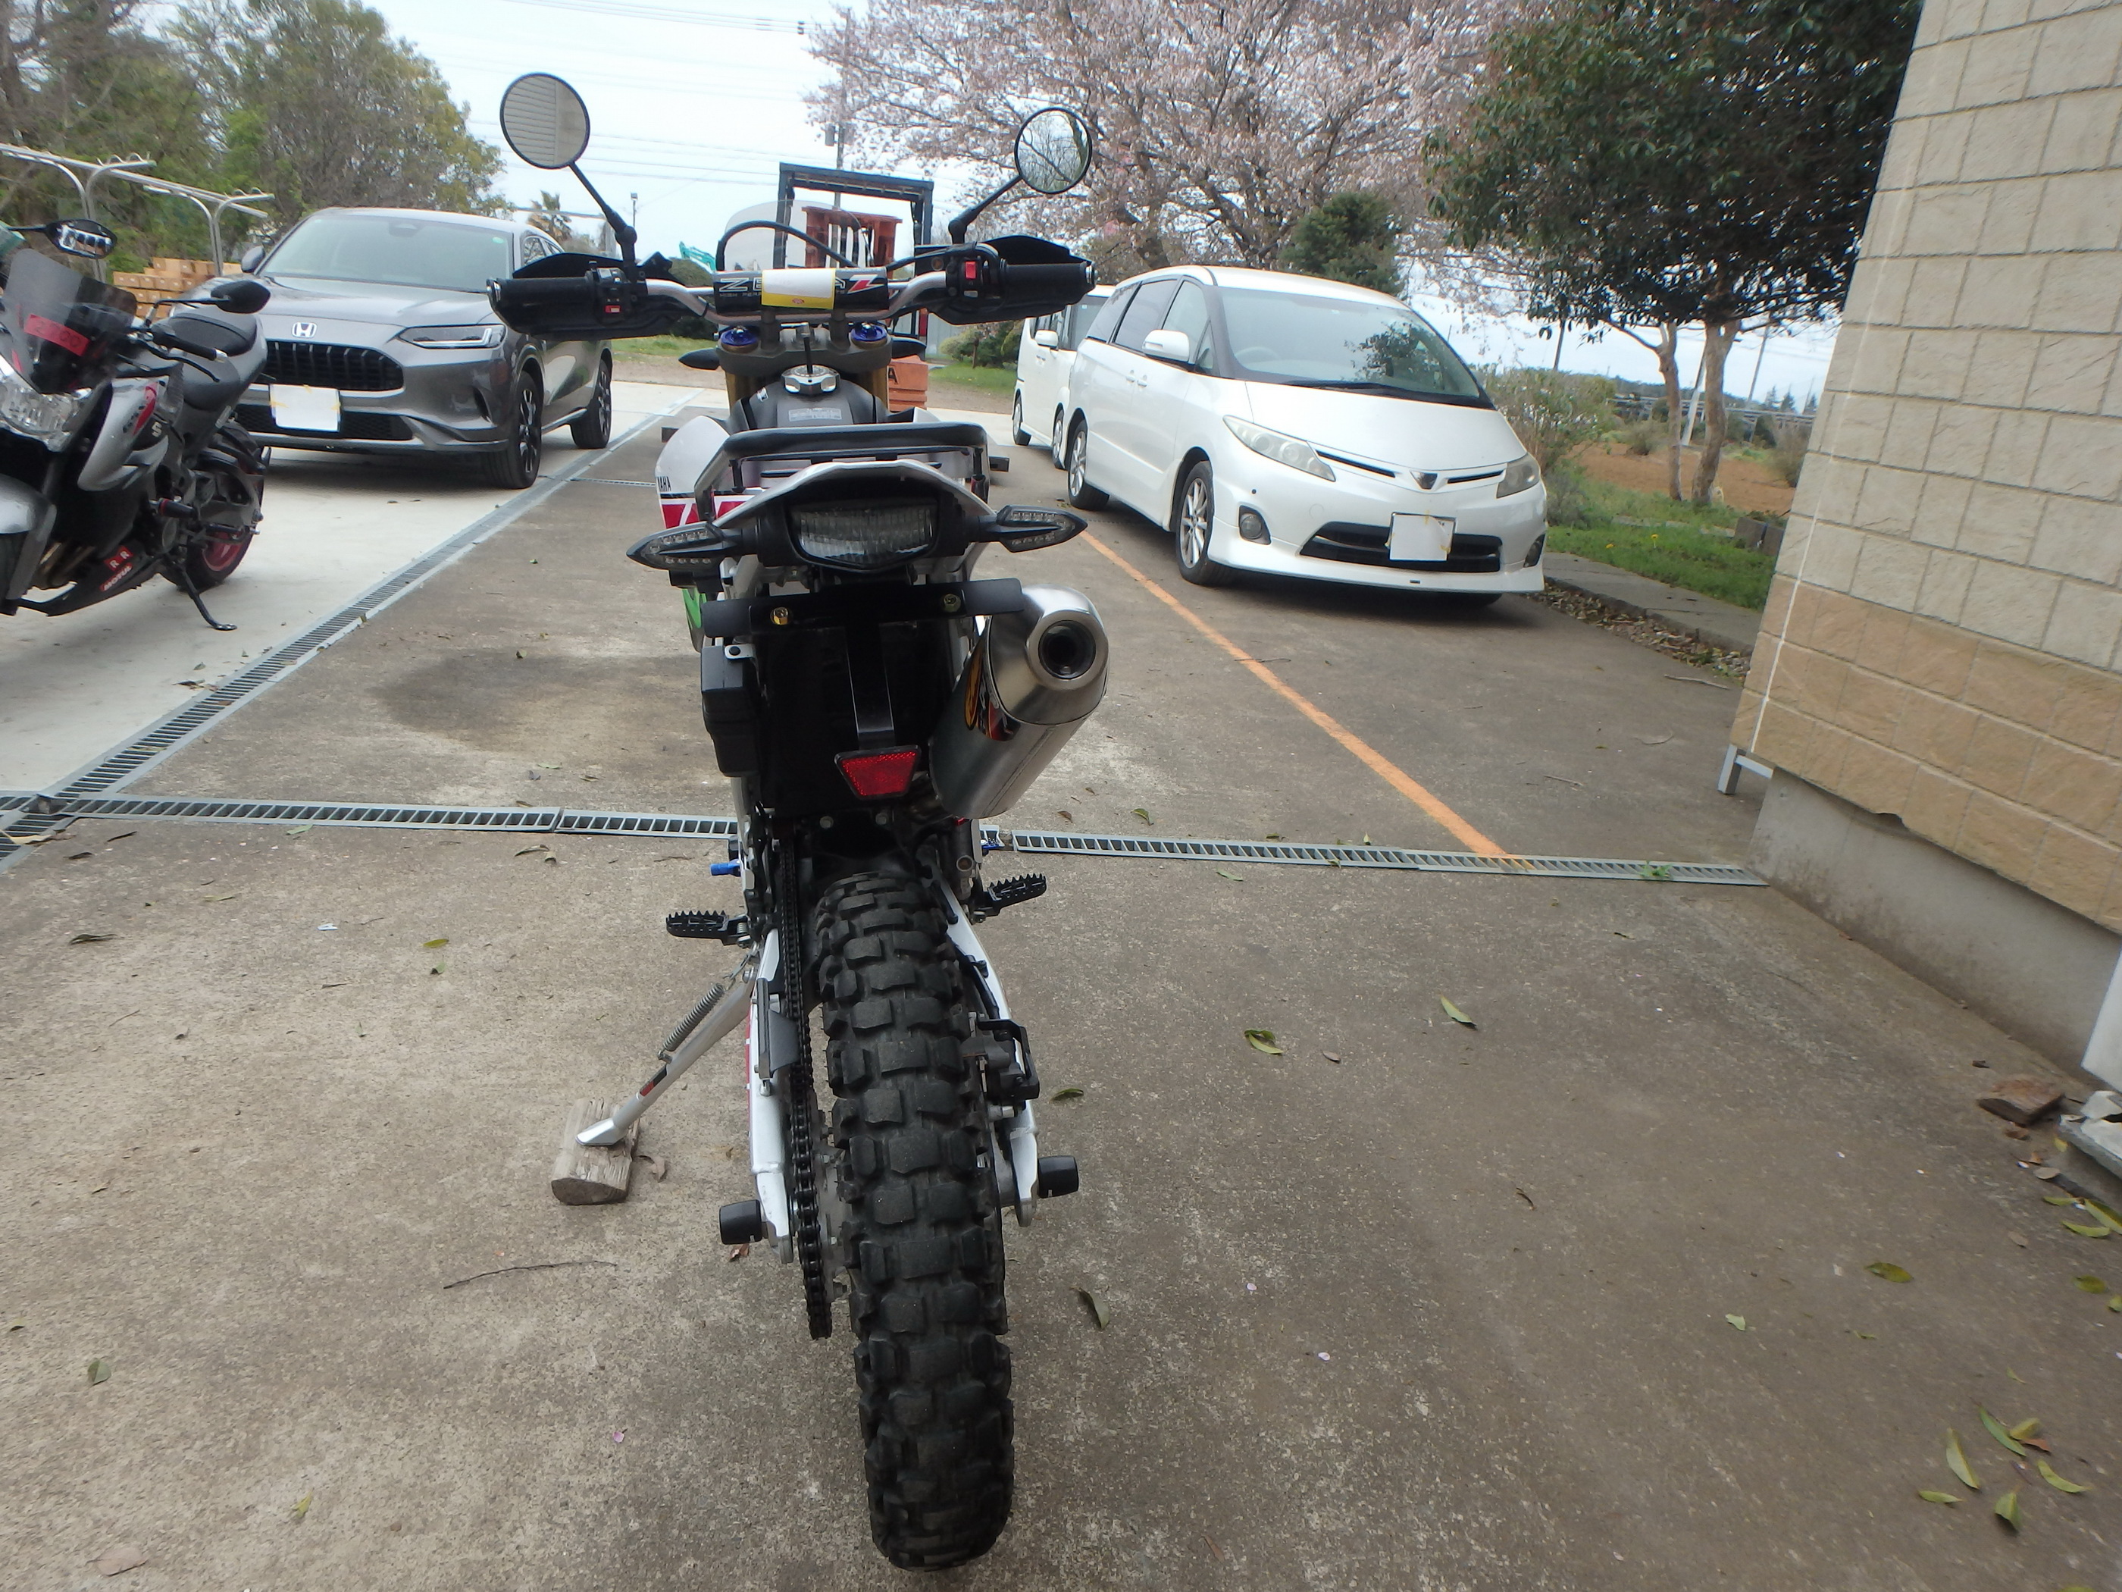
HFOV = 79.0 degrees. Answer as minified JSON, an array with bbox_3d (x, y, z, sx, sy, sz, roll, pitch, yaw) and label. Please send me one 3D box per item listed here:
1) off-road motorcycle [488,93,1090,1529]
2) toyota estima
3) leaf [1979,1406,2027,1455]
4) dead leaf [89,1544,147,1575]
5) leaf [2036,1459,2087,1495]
[{"bbox_3d":[-0.312,-0.237,1.780,0.840,1.400,2.100,-5,21,-11],"label":"off-road motorcycle"},{"bbox_3d":[1.376,-2.455,8.370,1.840,1.750,4.800,2,19,-13],"label":"toyota estima"},{"bbox_3d":[1.129,0.760,1.544,0.024,0.012,0.075,5,19,-4],"label":"leaf"},{"bbox_3d":[-0.836,0.681,1.147,0.038,0.008,0.023,-3,21,-26],"label":"dead leaf"},{"bbox_3d":[1.153,0.784,1.486,0.022,0.010,0.050,-12,26,-42],"label":"leaf"}]

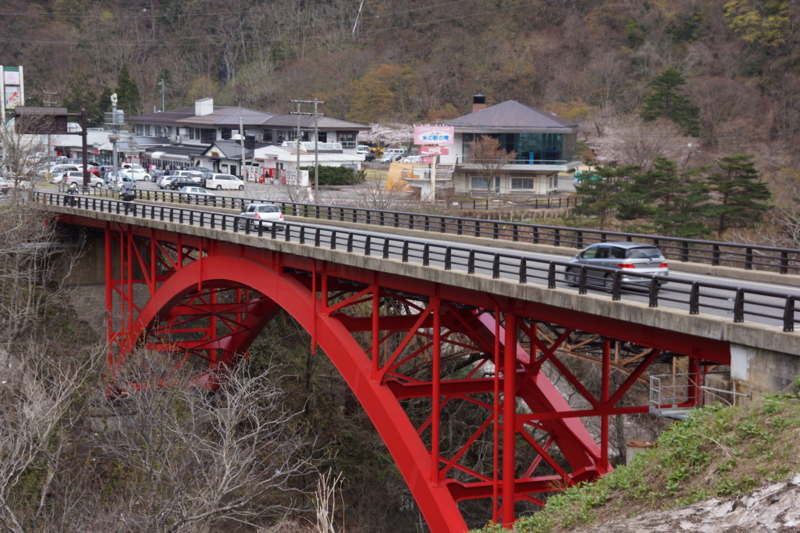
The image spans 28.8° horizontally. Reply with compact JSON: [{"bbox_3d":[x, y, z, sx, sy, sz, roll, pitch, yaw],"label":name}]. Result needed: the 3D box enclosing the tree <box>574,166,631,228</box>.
[{"bbox_3d":[16.407,-5.672,126.000,4.500,5.300,4.600,0,6,0],"label":"tree"}]

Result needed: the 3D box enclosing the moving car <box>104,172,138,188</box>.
[{"bbox_3d":[-32.594,-9.971,182.000,1.670,1.500,3.700,5,7,40],"label":"moving car"}]

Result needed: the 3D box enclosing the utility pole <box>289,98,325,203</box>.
[{"bbox_3d":[-8.417,-9.858,140.000,3.200,10.500,0.600,0,6,0],"label":"utility pole"}]

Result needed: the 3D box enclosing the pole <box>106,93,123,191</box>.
[{"bbox_3d":[-30.056,-13.077,164.000,1.900,10.400,1.400,1,5,0],"label":"pole"}]

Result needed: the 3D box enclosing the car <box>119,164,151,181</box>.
[{"bbox_3d":[-33.634,-11.591,197.000,4.500,1.480,1.750,-3,6,-32],"label":"car"}]

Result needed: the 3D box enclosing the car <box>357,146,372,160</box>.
[{"bbox_3d":[-6.873,-20.856,285.000,4.600,2.100,1.800,0,5,-10],"label":"car"}]

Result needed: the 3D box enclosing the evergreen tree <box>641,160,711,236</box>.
[{"bbox_3d":[23.555,-5.772,132.000,6.200,7.000,6.000,1,5,0],"label":"evergreen tree"}]

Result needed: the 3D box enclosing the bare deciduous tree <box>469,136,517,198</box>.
[{"bbox_3d":[9.734,-10.356,164.000,5.100,6.900,4.900,1,5,0],"label":"bare deciduous tree"}]

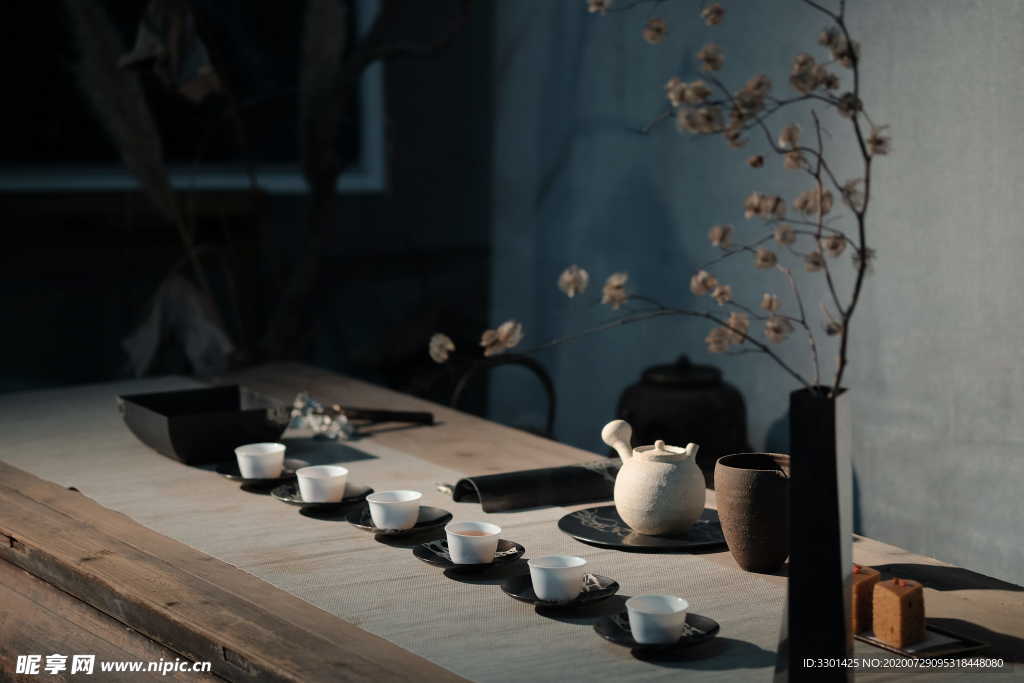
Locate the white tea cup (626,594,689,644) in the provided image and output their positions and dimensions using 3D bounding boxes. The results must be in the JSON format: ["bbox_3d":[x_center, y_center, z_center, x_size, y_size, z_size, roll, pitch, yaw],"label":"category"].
[{"bbox_3d":[0.138,0.265,2.431,0.059,0.035,0.059,0,10,0],"label":"white tea cup"}]

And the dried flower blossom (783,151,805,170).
[{"bbox_3d":[0.247,-0.160,2.250,0.018,0.017,0.016,1,10,6],"label":"dried flower blossom"}]

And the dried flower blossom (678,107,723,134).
[{"bbox_3d":[0.167,-0.196,2.270,0.043,0.025,0.031,1,10,4],"label":"dried flower blossom"}]

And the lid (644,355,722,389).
[{"bbox_3d":[0.242,0.037,3.647,0.111,0.040,0.111,0,10,0],"label":"lid"}]

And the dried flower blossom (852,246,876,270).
[{"bbox_3d":[0.322,-0.076,2.340,0.022,0.022,0.021,1,10,8],"label":"dried flower blossom"}]

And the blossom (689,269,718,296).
[{"bbox_3d":[0.175,-0.054,2.340,0.027,0.026,0.025,1,10,4],"label":"blossom"}]

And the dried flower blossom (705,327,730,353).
[{"bbox_3d":[0.188,-0.002,2.340,0.024,0.024,0.023,1,10,5],"label":"dried flower blossom"}]

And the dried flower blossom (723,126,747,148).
[{"bbox_3d":[0.199,-0.182,2.280,0.020,0.020,0.019,1,10,5],"label":"dried flower blossom"}]

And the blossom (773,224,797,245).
[{"bbox_3d":[0.249,-0.098,2.340,0.022,0.018,0.019,1,10,6],"label":"blossom"}]

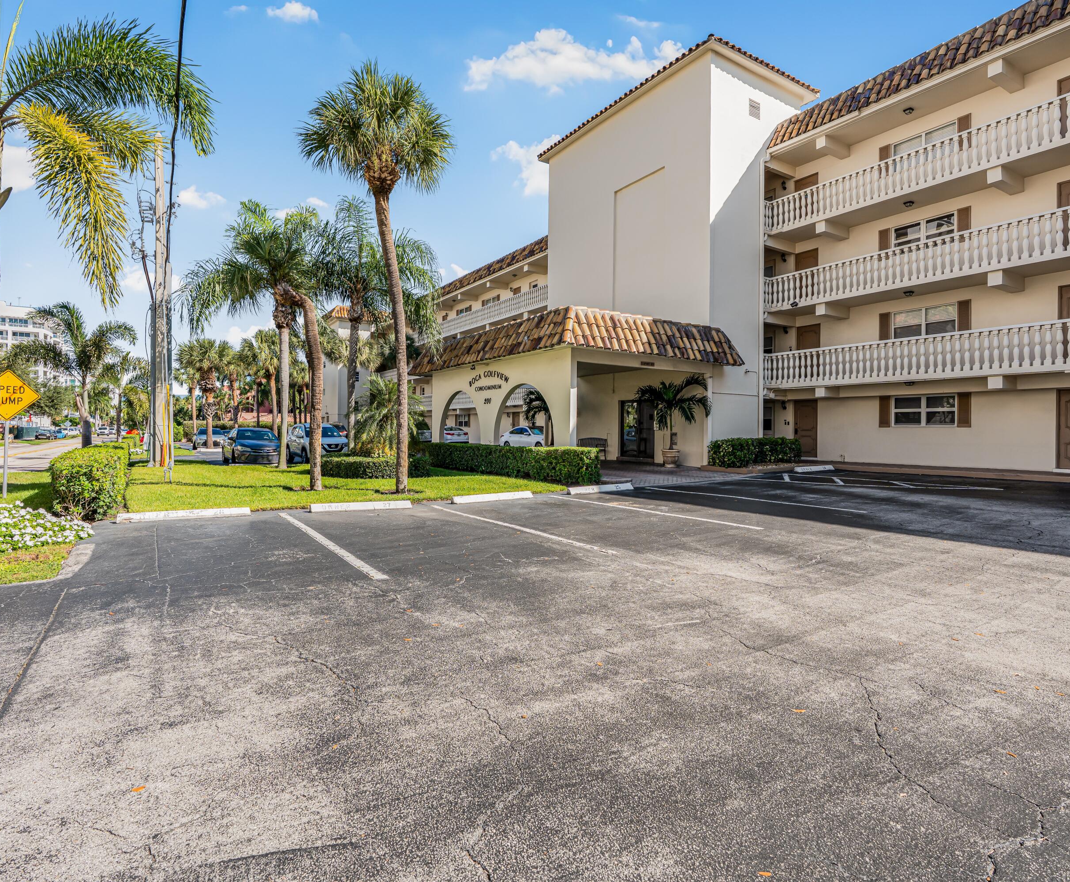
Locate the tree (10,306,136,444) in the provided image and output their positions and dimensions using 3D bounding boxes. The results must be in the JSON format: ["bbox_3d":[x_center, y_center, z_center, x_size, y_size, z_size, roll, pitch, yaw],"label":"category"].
[{"bbox_3d":[-17.626,-2.146,22.458,4.800,6.220,4.800,-1,2,-35],"label":"tree"}]

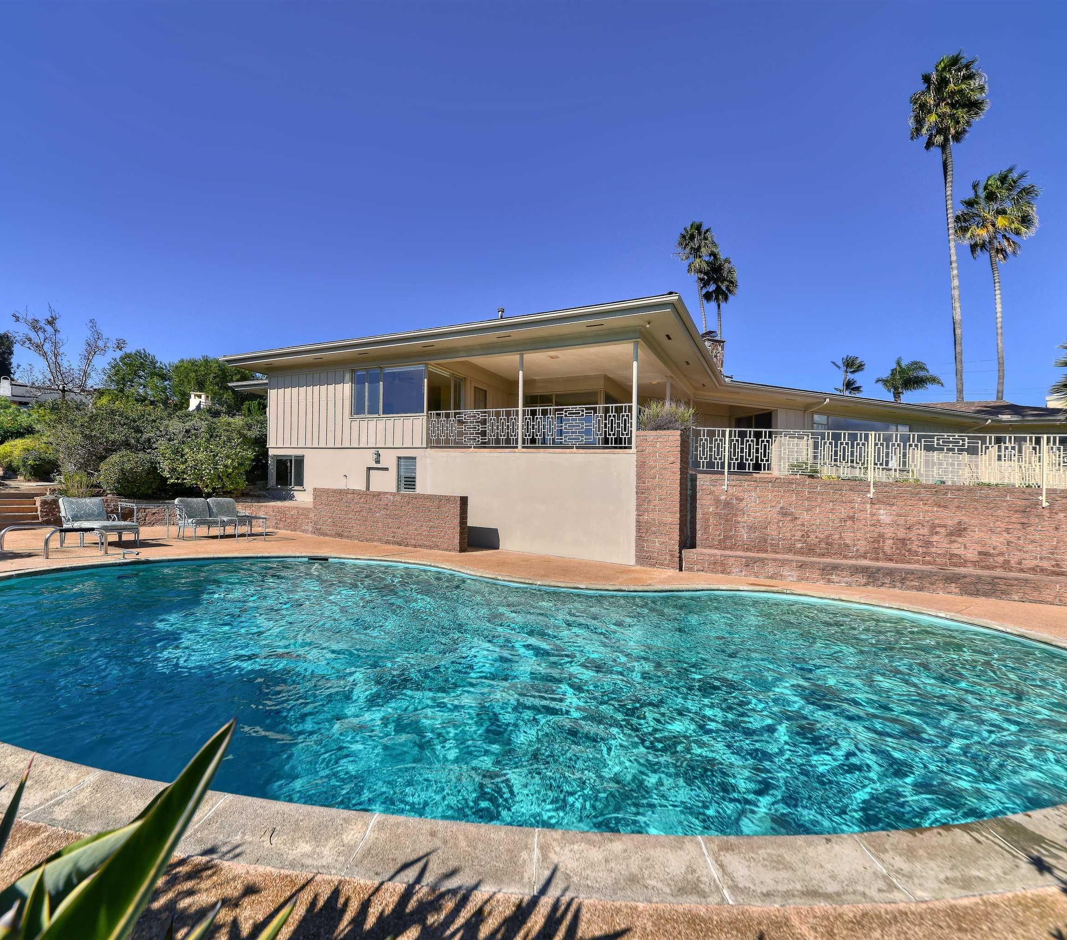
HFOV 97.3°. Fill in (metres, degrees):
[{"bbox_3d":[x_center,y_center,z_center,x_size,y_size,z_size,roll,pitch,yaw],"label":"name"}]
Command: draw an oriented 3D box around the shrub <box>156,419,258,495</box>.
[{"bbox_3d":[-9.571,-0.388,13.800,2.500,2.200,2.300,-1,2,-35],"label":"shrub"}]

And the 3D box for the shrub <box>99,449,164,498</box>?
[{"bbox_3d":[-11.647,0.127,13.600,1.480,1.360,1.400,-1,2,-41],"label":"shrub"}]

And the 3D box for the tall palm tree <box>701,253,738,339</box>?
[{"bbox_3d":[16.631,-10.778,42.000,3.200,17.000,3.200,1,2,22],"label":"tall palm tree"}]

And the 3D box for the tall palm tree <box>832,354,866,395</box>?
[{"bbox_3d":[32.221,-6.806,48.000,3.000,9.600,3.000,2,2,34],"label":"tall palm tree"}]

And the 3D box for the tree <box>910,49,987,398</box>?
[{"bbox_3d":[24.388,-12.793,27.500,3.600,23.300,3.600,2,2,42],"label":"tree"}]

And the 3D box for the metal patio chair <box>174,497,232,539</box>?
[{"bbox_3d":[-7.877,1.137,11.150,0.850,0.950,0.740,1,2,30],"label":"metal patio chair"}]

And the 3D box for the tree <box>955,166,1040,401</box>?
[{"bbox_3d":[27.159,-9.442,27.500,3.600,16.500,3.600,2,2,45],"label":"tree"}]

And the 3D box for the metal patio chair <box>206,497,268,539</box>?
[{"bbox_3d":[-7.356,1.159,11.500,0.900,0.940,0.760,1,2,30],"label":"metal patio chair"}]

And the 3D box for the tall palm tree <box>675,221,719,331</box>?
[{"bbox_3d":[14.613,-12.156,42.000,3.600,19.800,3.500,1,2,19],"label":"tall palm tree"}]

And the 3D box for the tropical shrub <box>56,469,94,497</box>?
[{"bbox_3d":[-12.784,0.384,13.100,0.780,0.800,0.750,-1,2,-44],"label":"tropical shrub"}]

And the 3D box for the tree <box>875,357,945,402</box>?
[{"bbox_3d":[29.605,-5.246,37.000,4.200,7.200,4.200,2,2,39],"label":"tree"}]

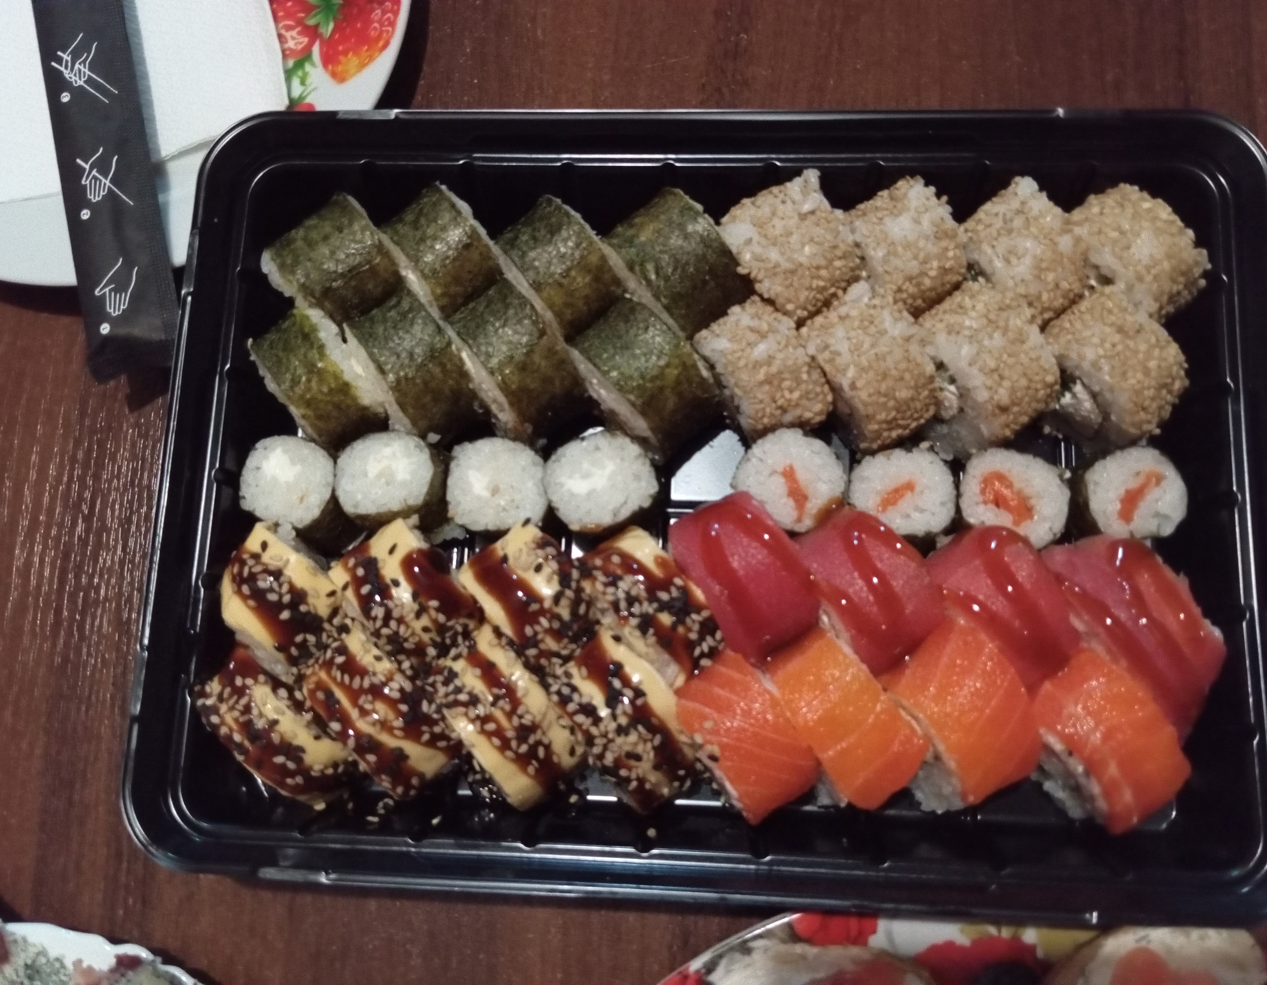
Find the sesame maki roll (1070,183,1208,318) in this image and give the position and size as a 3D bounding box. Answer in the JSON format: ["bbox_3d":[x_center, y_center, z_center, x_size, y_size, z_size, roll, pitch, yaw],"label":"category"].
[{"bbox_3d":[0.148,-0.070,0.306,0.025,0.035,0.039,-27,79,-2],"label":"sesame maki roll"}]

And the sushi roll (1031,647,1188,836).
[{"bbox_3d":[0.124,0.066,0.278,0.025,0.033,0.036,-40,79,-4],"label":"sushi roll"}]

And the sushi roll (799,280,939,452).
[{"bbox_3d":[0.067,-0.035,0.302,0.026,0.032,0.034,-31,78,-2],"label":"sushi roll"}]

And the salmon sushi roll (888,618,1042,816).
[{"bbox_3d":[0.096,0.064,0.310,0.026,0.039,0.045,-31,78,-2],"label":"salmon sushi roll"}]

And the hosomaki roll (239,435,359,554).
[{"bbox_3d":[-0.107,0.000,0.344,0.030,0.027,0.030,-1,79,4],"label":"hosomaki roll"}]

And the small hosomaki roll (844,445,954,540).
[{"bbox_3d":[0.074,0.003,0.302,0.029,0.026,0.026,1,80,4],"label":"small hosomaki roll"}]

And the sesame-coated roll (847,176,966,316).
[{"bbox_3d":[0.087,-0.078,0.339,0.026,0.038,0.037,-32,78,-2],"label":"sesame-coated roll"}]

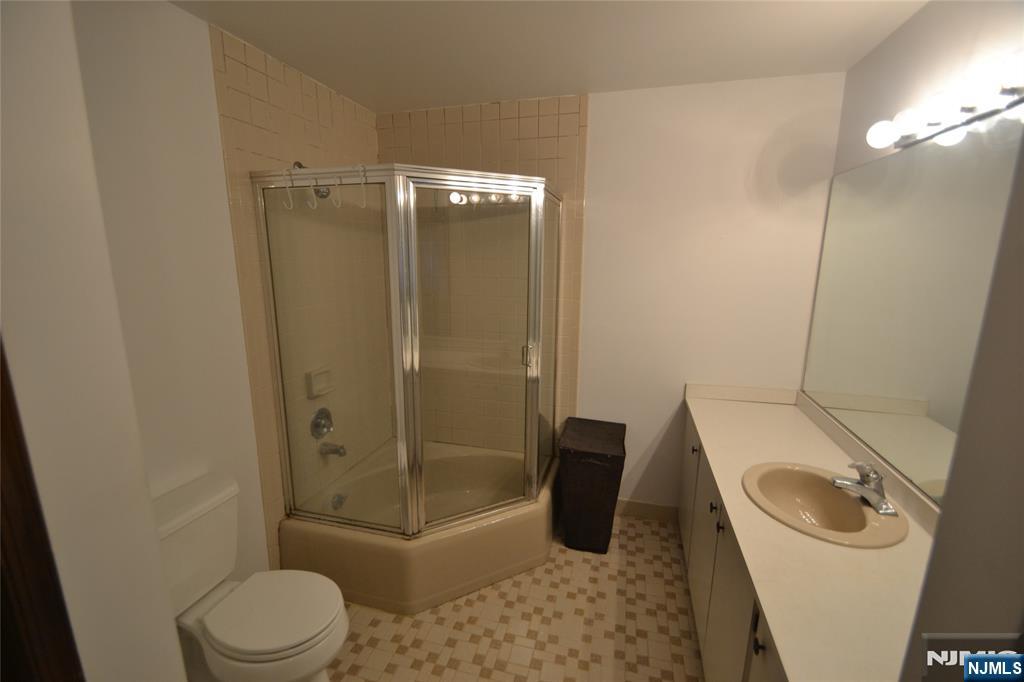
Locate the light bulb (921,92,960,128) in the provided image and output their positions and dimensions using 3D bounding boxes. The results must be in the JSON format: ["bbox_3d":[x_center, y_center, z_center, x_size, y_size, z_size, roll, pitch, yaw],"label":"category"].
[{"bbox_3d":[1.197,-0.648,1.191,0.090,0.082,0.082,4,12,15],"label":"light bulb"}]

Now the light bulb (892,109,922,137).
[{"bbox_3d":[1.236,-0.679,1.327,0.090,0.082,0.082,4,12,15],"label":"light bulb"}]

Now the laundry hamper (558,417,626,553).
[{"bbox_3d":[0.437,0.796,2.329,0.325,0.620,0.330,4,12,15],"label":"laundry hamper"}]

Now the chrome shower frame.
[{"bbox_3d":[-0.398,0.032,2.212,1.150,1.600,0.970,4,12,15],"label":"chrome shower frame"}]

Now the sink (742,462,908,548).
[{"bbox_3d":[0.999,0.594,1.409,0.434,0.180,0.500,4,12,15],"label":"sink"}]

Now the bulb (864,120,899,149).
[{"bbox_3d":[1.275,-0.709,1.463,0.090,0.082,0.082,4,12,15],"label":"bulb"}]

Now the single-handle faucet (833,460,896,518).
[{"bbox_3d":[1.113,0.445,1.358,0.160,0.145,0.150,4,12,15],"label":"single-handle faucet"}]

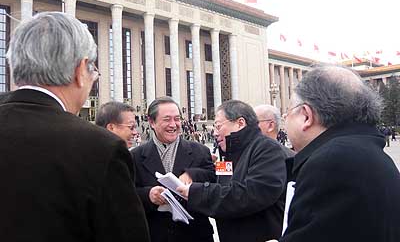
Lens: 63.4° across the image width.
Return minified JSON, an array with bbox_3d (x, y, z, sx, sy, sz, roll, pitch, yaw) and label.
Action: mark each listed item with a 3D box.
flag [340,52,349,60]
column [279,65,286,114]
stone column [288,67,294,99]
[{"bbox_3d":[67.233,-30.232,150.000,3.000,2.400,0.600,-3,-2,24],"label":"flag"},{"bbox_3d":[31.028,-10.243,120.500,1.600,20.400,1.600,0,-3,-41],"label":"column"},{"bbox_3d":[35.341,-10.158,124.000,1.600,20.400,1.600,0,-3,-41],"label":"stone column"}]

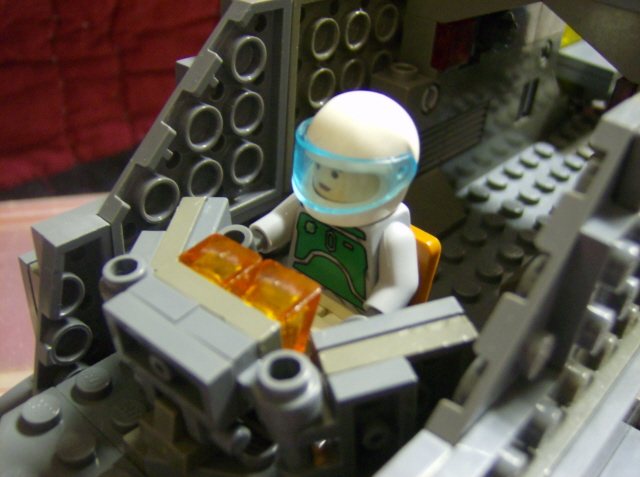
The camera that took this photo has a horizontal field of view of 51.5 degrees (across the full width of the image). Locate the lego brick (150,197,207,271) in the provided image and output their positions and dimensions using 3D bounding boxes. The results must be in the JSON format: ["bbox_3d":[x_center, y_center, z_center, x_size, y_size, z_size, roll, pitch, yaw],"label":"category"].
[{"bbox_3d":[-0.018,0.002,0.087,0.003,0.008,0.016,2,39,7],"label":"lego brick"}]

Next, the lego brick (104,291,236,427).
[{"bbox_3d":[-0.015,0.012,0.067,0.016,0.008,0.003,26,47,32],"label":"lego brick"}]

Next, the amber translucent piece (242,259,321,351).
[{"bbox_3d":[-0.005,0.008,0.072,0.008,0.008,0.006,26,47,32],"label":"amber translucent piece"}]

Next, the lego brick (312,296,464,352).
[{"bbox_3d":[0.007,0.012,0.072,0.016,0.008,0.003,-12,39,-11],"label":"lego brick"}]

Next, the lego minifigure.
[{"bbox_3d":[0.003,-0.001,0.084,0.021,0.034,0.022,-32,46,-31],"label":"lego minifigure"}]

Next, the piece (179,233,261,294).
[{"bbox_3d":[-0.011,0.005,0.076,0.008,0.008,0.006,26,47,32],"label":"piece"}]

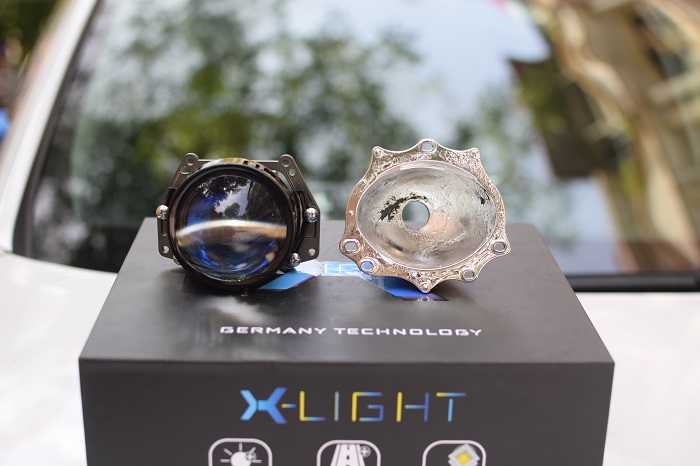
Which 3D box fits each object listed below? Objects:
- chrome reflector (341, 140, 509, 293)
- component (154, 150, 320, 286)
[{"bbox_3d":[0.046,-0.011,0.663,0.107,0.096,0.066,-1,2,-3],"label":"chrome reflector"},{"bbox_3d":[-0.074,-0.015,0.689,0.108,0.081,0.118,0,12,-1],"label":"component"}]

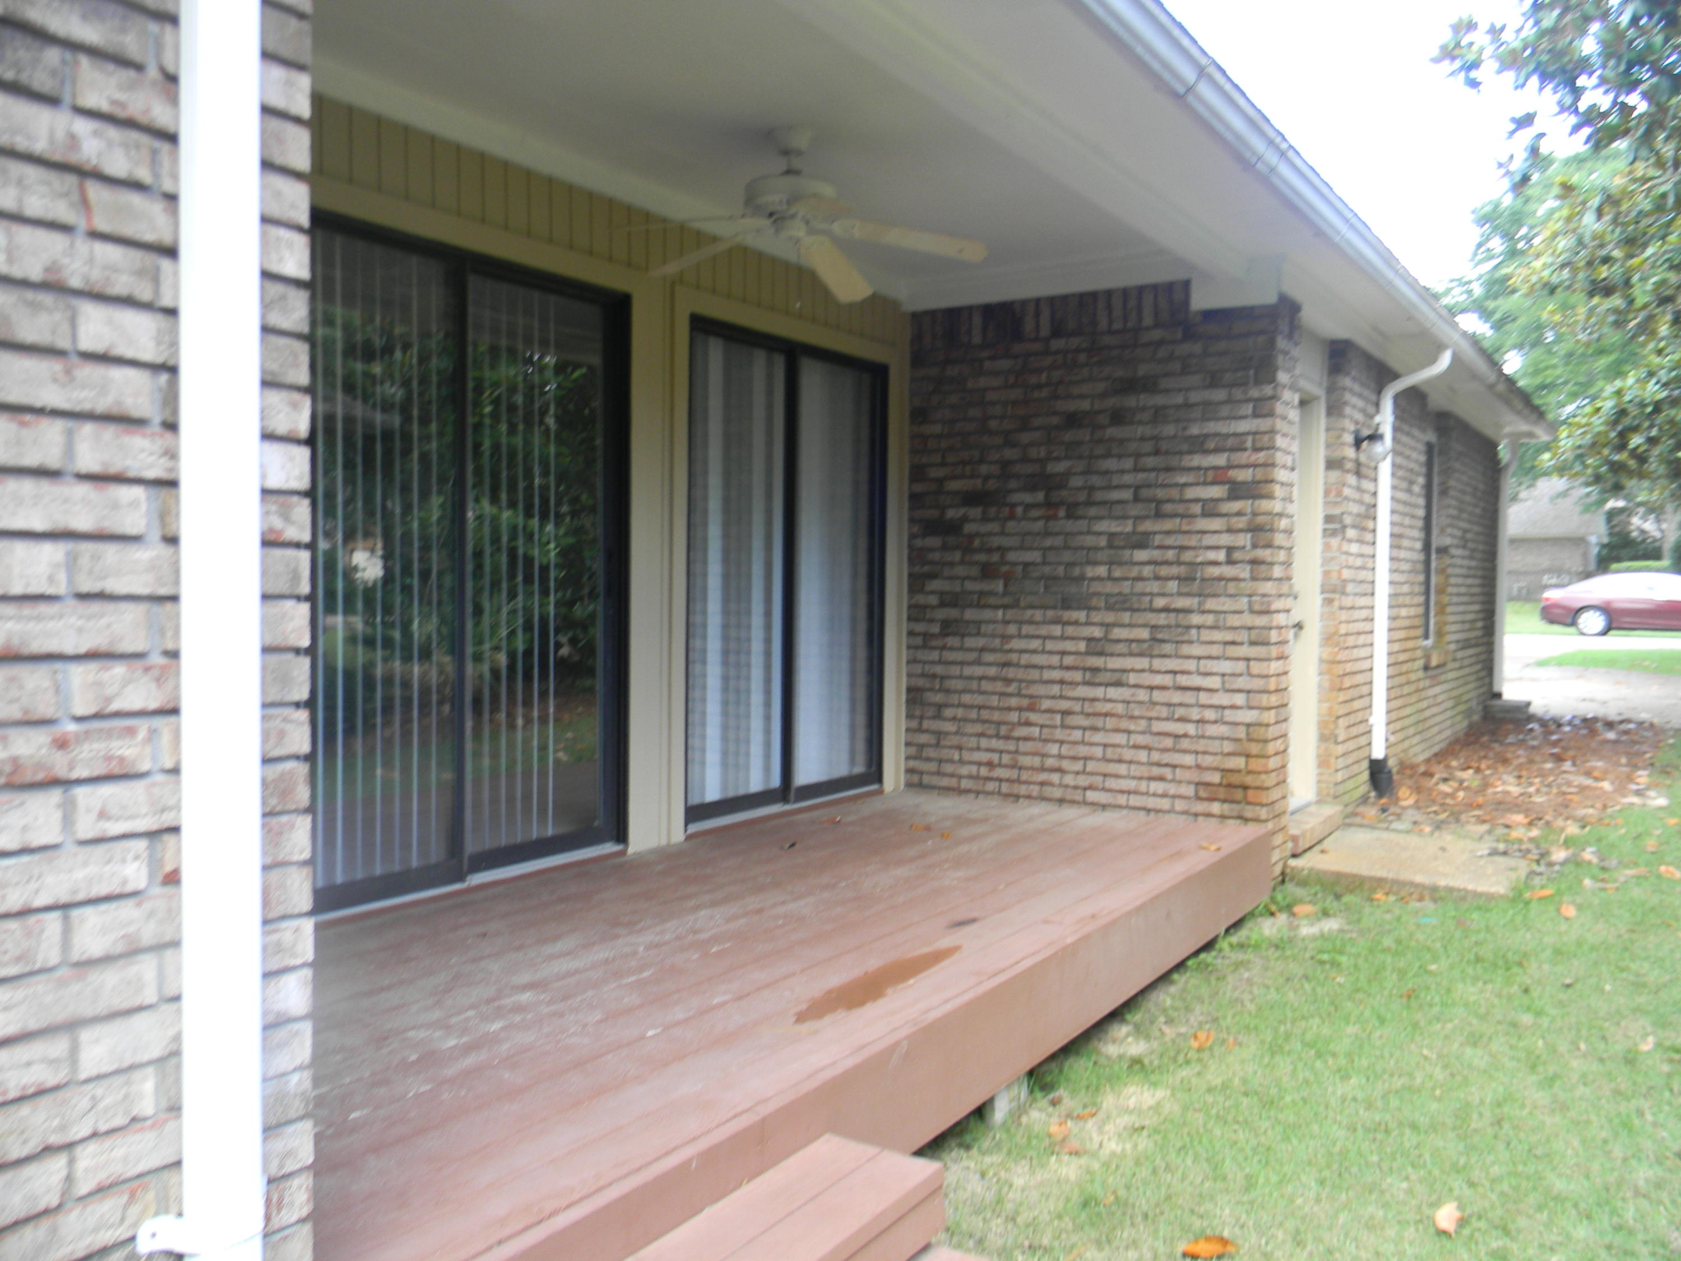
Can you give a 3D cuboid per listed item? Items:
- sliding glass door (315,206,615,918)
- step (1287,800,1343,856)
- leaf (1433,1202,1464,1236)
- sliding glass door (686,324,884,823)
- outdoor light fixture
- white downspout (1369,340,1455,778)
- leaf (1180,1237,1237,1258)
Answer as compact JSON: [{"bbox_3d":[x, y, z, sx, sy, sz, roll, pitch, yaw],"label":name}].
[{"bbox_3d":[-1.177,-0.181,4.292,0.098,1.986,1.505,2,2,32],"label":"sliding glass door"},{"bbox_3d":[2.223,0.948,6.514,0.177,0.103,0.970,2,2,32],"label":"step"},{"bbox_3d":[1.352,1.310,3.024,0.075,0.045,0.090,1,2,24],"label":"leaf"},{"bbox_3d":[-0.197,-0.221,5.869,0.098,1.986,1.502,2,2,32],"label":"sliding glass door"},{"bbox_3d":[2.732,-0.943,6.993,0.180,0.187,0.140,2,2,32],"label":"outdoor light fixture"},{"bbox_3d":[3.126,-0.312,7.465,0.375,2.440,0.110,2,2,32],"label":"white downspout"},{"bbox_3d":[0.789,1.318,2.906,0.122,0.025,0.065,1,2,11],"label":"leaf"}]

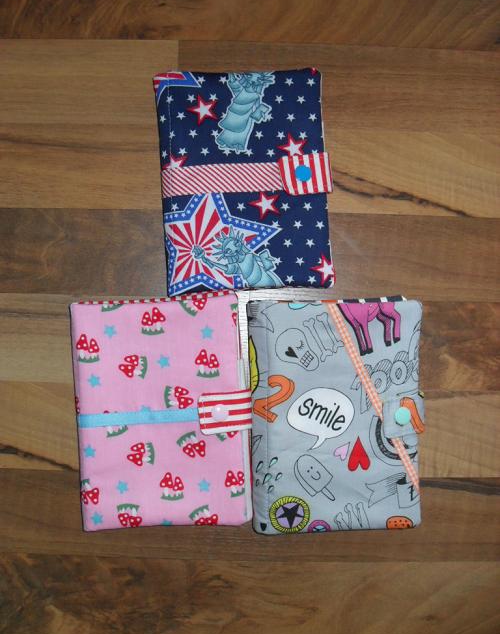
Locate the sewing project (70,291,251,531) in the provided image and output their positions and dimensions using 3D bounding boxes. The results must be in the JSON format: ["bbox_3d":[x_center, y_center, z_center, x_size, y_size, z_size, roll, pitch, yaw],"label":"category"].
[{"bbox_3d":[-0.063,0.069,0.495,0.123,0.021,0.166,-3,90,0],"label":"sewing project"}]

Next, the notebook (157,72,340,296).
[{"bbox_3d":[-0.003,-0.097,0.495,0.123,0.021,0.158,-3,90,0],"label":"notebook"}]

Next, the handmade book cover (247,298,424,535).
[{"bbox_3d":[0.063,0.071,0.495,0.123,0.021,0.166,-1,90,0],"label":"handmade book cover"}]

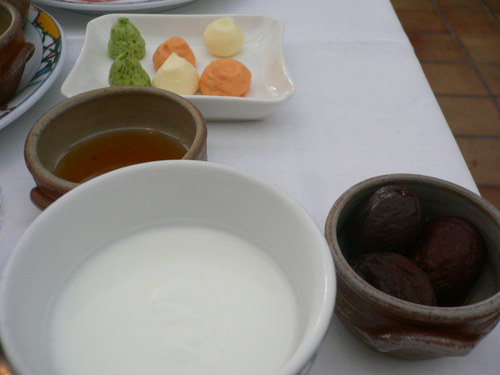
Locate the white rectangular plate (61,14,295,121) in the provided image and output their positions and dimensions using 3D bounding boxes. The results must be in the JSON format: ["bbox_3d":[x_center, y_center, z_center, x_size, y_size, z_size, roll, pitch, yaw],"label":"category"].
[{"bbox_3d":[-0.051,-0.097,0.402,0.166,0.026,0.127,-1,44,-4],"label":"white rectangular plate"}]

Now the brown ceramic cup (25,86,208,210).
[{"bbox_3d":[-0.073,-0.007,0.287,0.096,0.053,0.102,1,44,-1],"label":"brown ceramic cup"}]

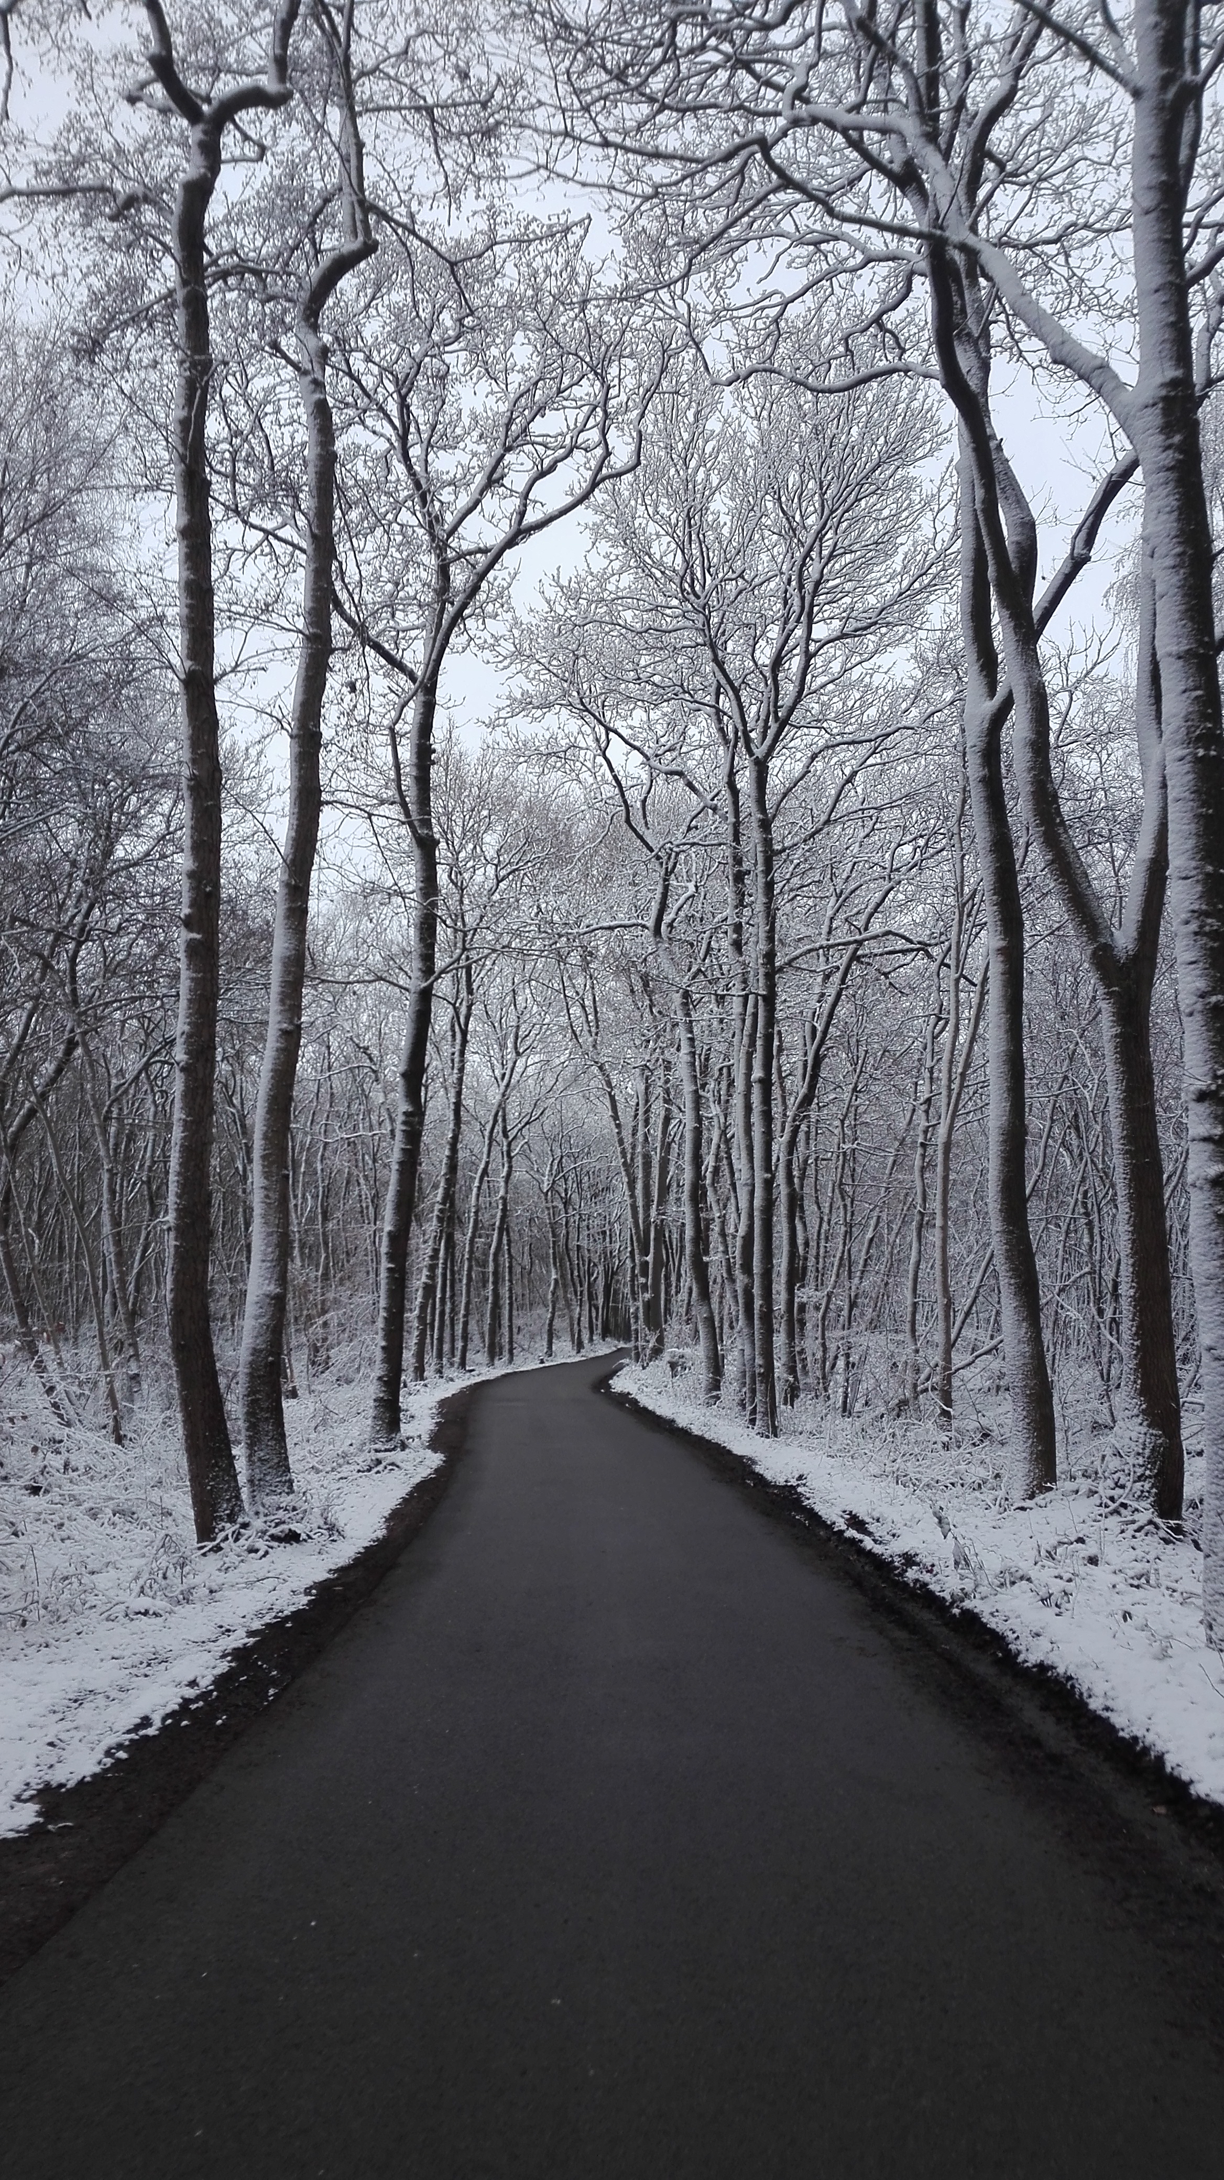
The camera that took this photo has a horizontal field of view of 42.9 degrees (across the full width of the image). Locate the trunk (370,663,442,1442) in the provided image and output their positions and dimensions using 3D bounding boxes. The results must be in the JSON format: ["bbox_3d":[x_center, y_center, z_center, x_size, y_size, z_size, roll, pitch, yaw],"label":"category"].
[{"bbox_3d":[-2.476,-0.632,19.312,0.462,9.780,0.359,2,-8,0],"label":"trunk"}]

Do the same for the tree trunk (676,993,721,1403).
[{"bbox_3d":[1.515,1.761,27.687,0.402,7.400,0.309,-3,-8,0],"label":"tree trunk"}]

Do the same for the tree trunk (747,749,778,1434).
[{"bbox_3d":[1.991,-0.082,20.283,0.293,8.940,0.261,0,-8,0],"label":"tree trunk"}]

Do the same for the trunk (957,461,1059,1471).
[{"bbox_3d":[3.500,-1.266,14.059,0.416,9.550,0.345,-2,-8,0],"label":"trunk"}]

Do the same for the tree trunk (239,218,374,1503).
[{"bbox_3d":[-2.738,-2.258,13.708,0.615,11.420,0.409,2,-8,0],"label":"tree trunk"}]

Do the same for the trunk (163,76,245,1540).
[{"bbox_3d":[-3.027,-2.269,11.453,0.508,10.820,0.358,-3,-8,0],"label":"trunk"}]

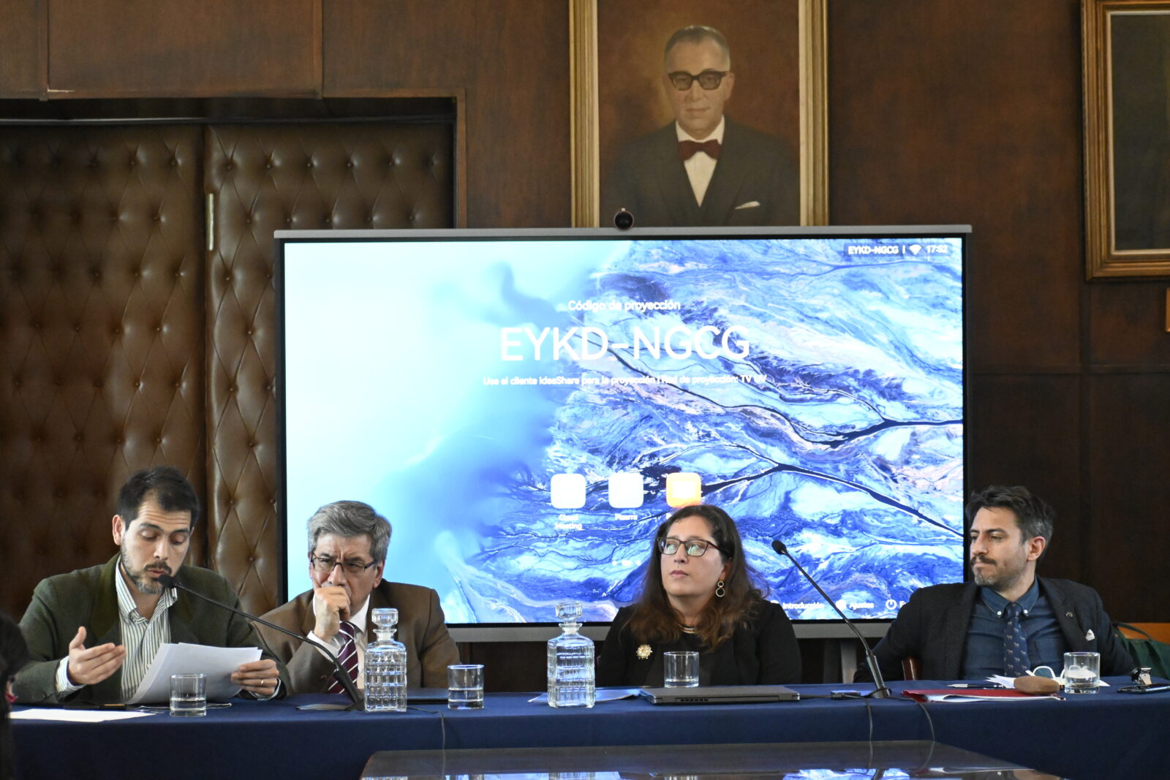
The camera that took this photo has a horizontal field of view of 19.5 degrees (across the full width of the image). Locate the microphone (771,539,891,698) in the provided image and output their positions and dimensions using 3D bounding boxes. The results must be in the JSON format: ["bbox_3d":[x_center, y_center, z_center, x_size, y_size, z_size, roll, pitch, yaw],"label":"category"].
[{"bbox_3d":[0.560,0.530,7.900,0.360,0.350,0.100,0,0,42],"label":"microphone"}]

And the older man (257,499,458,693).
[{"bbox_3d":[-0.535,0.865,8.000,0.540,1.200,0.780,0,0,9],"label":"older man"}]

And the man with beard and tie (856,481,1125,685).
[{"bbox_3d":[1.000,0.845,8.220,0.680,1.220,0.820,0,0,1],"label":"man with beard and tie"}]

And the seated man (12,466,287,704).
[{"bbox_3d":[-0.995,0.820,7.830,0.640,1.290,0.780,0,0,-6],"label":"seated man"}]

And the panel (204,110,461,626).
[{"bbox_3d":[-0.755,0.325,10.120,0.740,2.220,0.080,0,0,-2],"label":"panel"}]

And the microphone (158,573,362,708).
[{"bbox_3d":[-0.730,0.567,7.710,0.500,0.300,0.100,0,0,15],"label":"microphone"}]

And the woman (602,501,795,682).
[{"bbox_3d":[0.272,0.866,8.080,0.500,1.190,0.760,0,0,10],"label":"woman"}]

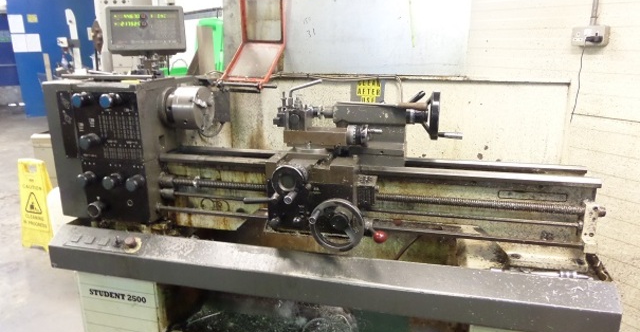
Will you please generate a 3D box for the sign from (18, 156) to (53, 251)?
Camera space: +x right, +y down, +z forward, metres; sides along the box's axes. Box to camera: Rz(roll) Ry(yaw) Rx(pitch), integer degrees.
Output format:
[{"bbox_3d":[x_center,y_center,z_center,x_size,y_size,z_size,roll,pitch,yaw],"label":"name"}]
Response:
[{"bbox_3d":[-1.960,0.256,3.112,0.235,0.620,0.210,4,15,16],"label":"sign"}]

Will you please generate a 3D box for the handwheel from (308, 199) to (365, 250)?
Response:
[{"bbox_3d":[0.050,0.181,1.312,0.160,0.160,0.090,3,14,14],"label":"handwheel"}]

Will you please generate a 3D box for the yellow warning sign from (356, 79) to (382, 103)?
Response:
[{"bbox_3d":[0.197,-0.301,1.786,0.098,0.106,0.006,3,14,14],"label":"yellow warning sign"}]

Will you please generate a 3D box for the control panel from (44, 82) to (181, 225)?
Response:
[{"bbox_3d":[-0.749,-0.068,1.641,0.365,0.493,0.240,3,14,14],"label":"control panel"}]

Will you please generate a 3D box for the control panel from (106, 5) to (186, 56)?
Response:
[{"bbox_3d":[-0.637,-0.502,1.660,0.280,0.165,0.065,-1,9,-2],"label":"control panel"}]

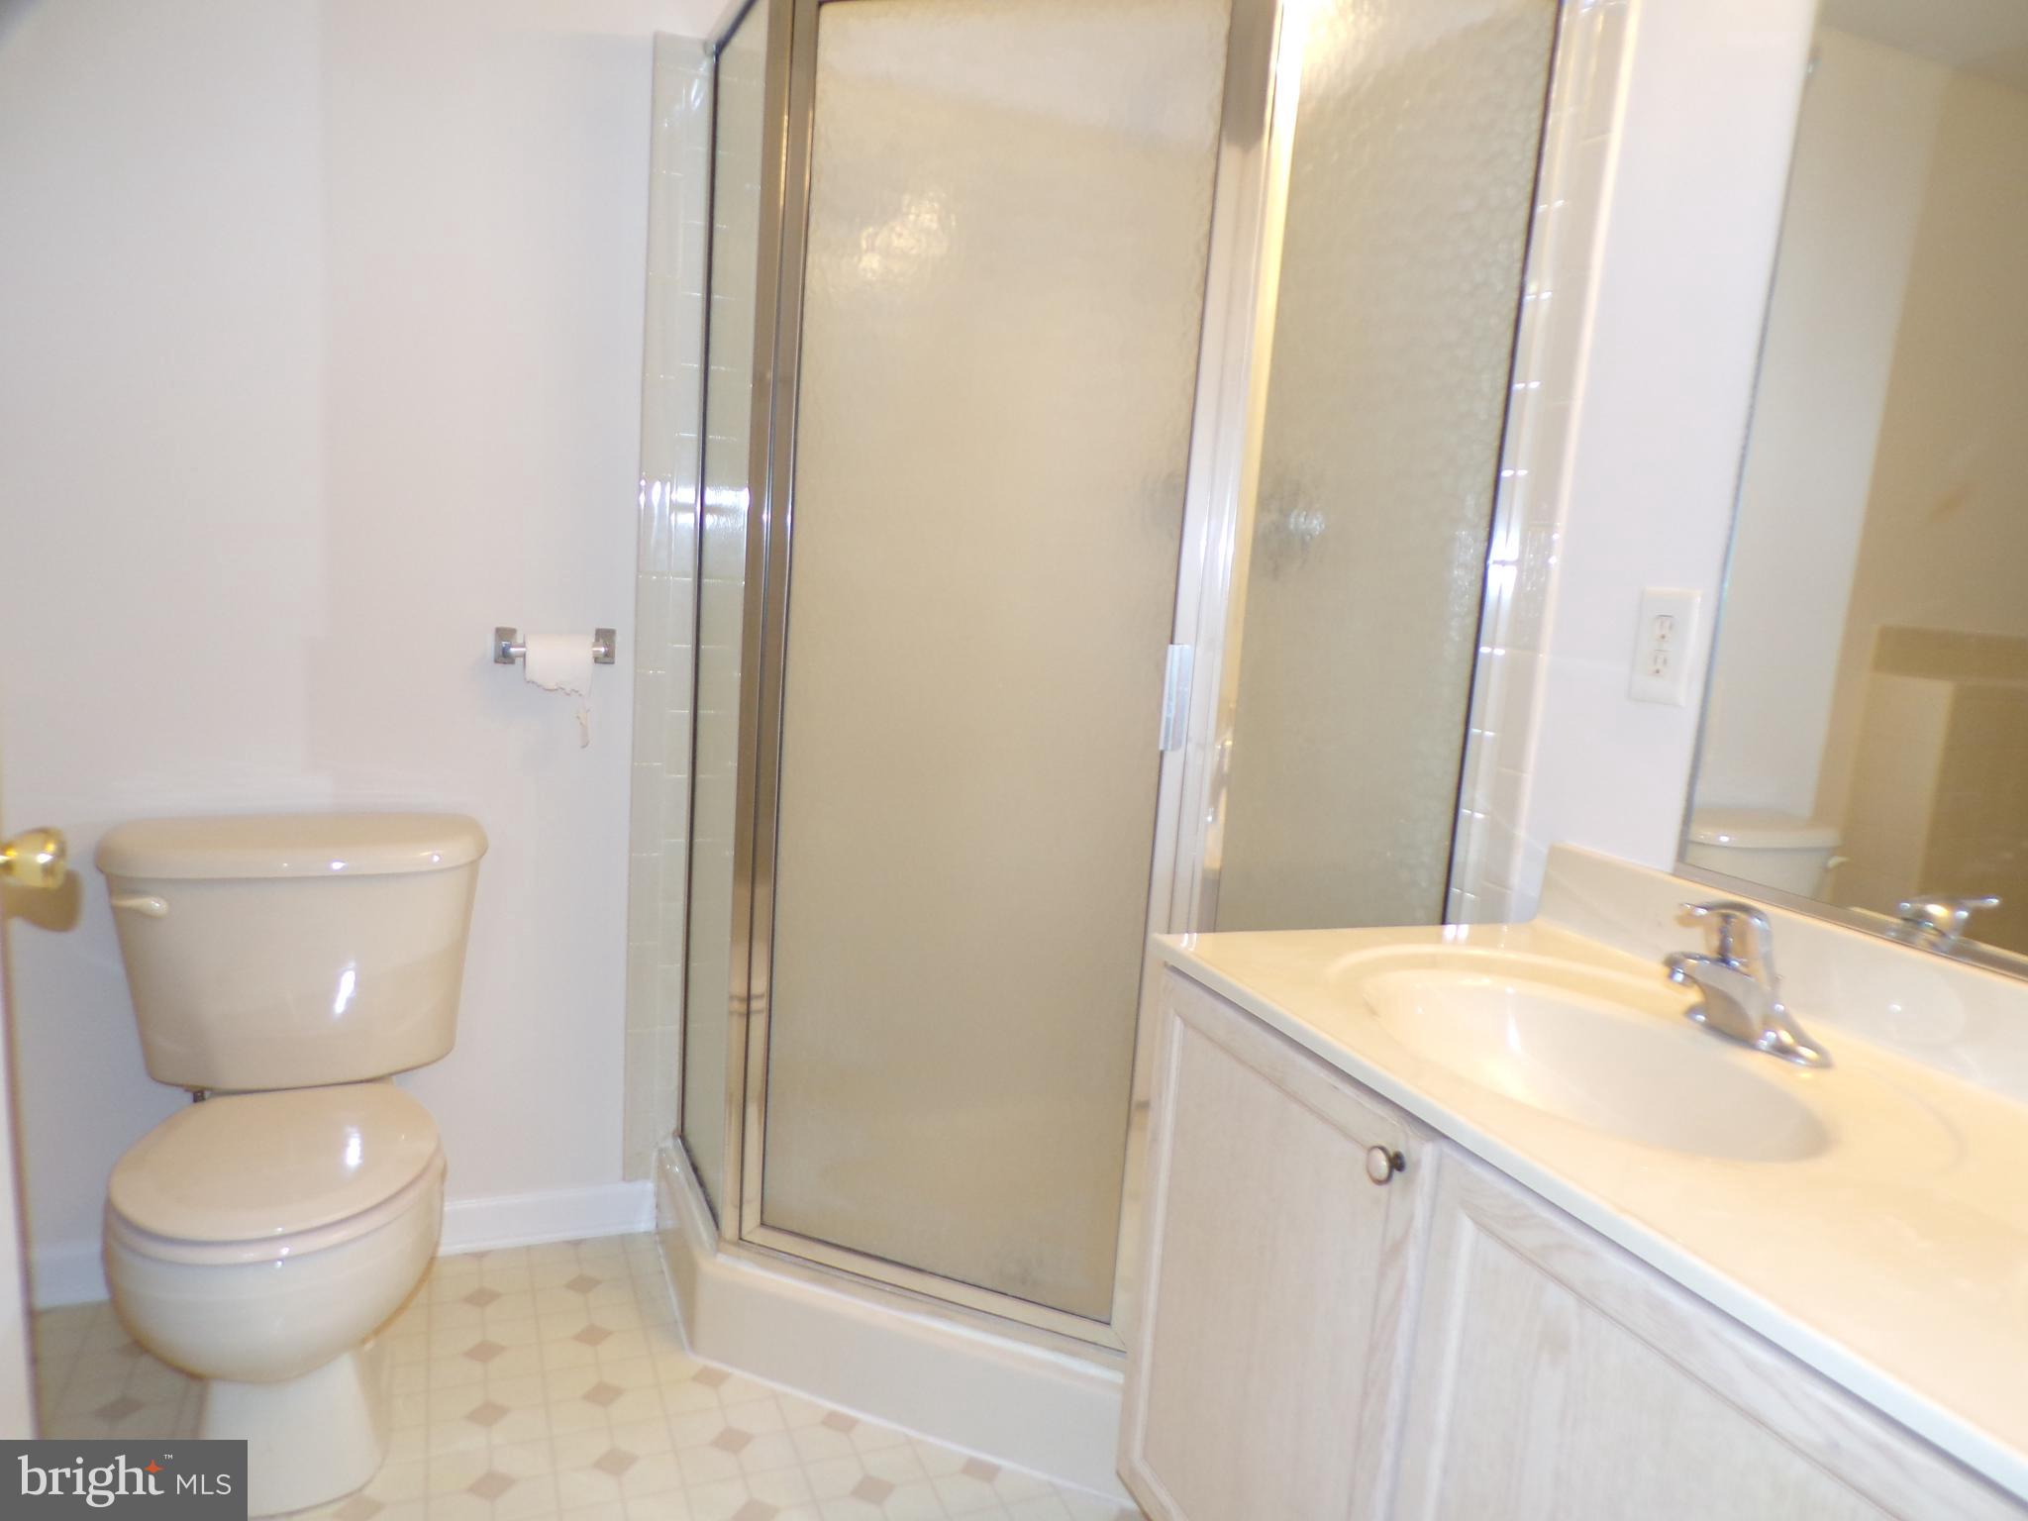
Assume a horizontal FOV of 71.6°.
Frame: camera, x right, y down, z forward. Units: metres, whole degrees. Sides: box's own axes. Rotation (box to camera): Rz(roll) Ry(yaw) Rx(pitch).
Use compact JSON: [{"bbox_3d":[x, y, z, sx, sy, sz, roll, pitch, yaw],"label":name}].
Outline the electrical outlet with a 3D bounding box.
[{"bbox_3d":[0.726,-0.127,1.571,0.008,0.126,0.077,0,10,-23],"label":"electrical outlet"}]

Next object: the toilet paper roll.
[{"bbox_3d":[-0.702,-0.144,2.167,0.100,0.093,0.070,0,10,-23],"label":"toilet paper roll"}]

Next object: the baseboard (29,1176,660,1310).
[{"bbox_3d":[-1.058,0.772,2.264,0.937,0.088,0.017,0,10,-23],"label":"baseboard"}]

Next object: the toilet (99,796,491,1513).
[{"bbox_3d":[-0.965,0.506,1.871,0.503,0.750,0.675,0,10,-23],"label":"toilet"}]

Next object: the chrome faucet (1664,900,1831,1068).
[{"bbox_3d":[0.647,0.192,1.278,0.150,0.132,0.147,0,10,-23],"label":"chrome faucet"}]

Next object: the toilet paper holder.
[{"bbox_3d":[-0.712,-0.175,2.194,0.184,0.054,0.078,0,10,-23],"label":"toilet paper holder"}]

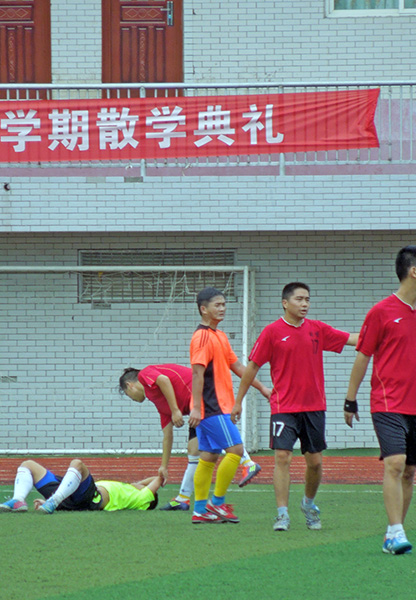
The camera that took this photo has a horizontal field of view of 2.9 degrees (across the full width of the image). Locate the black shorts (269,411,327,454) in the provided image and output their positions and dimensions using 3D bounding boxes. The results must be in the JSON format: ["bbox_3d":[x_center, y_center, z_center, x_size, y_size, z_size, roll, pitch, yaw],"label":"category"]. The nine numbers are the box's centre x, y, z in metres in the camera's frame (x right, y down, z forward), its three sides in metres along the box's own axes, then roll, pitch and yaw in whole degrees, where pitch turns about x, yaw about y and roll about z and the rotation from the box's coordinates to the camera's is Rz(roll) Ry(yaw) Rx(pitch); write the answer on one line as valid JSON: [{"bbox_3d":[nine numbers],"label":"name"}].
[{"bbox_3d":[0.605,0.869,54.700,0.390,0.370,0.290,0,0,-7],"label":"black shorts"}]

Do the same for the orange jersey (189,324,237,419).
[{"bbox_3d":[0.038,0.499,56.500,0.280,0.660,0.430,0,0,24],"label":"orange jersey"}]

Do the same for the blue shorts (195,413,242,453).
[{"bbox_3d":[0.080,0.911,56.500,0.330,0.370,0.360,0,0,10],"label":"blue shorts"}]

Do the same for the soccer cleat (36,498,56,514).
[{"bbox_3d":[-1.190,1.522,59.600,0.100,0.110,0.275,26,10,31],"label":"soccer cleat"}]

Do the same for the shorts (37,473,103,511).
[{"bbox_3d":[-1.024,1.416,59.800,0.460,0.280,0.380,0,0,-7],"label":"shorts"}]

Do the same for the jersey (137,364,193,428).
[{"bbox_3d":[-0.265,0.719,60.300,0.620,0.320,0.460,6,-20,-9],"label":"jersey"}]

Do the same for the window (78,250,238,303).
[{"bbox_3d":[-0.551,-0.259,89.200,1.760,0.580,0.120,0,0,0],"label":"window"}]

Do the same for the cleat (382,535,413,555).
[{"bbox_3d":[1.082,1.397,46.200,0.105,0.115,0.285,0,0,-24],"label":"cleat"}]

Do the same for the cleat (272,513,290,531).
[{"bbox_3d":[0.489,1.473,53.800,0.105,0.115,0.280,0,0,8],"label":"cleat"}]

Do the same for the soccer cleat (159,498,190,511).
[{"bbox_3d":[-0.253,1.542,61.000,0.275,0.105,0.100,0,0,-12],"label":"soccer cleat"}]

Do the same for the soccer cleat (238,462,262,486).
[{"bbox_3d":[0.322,1.320,61.200,0.270,0.110,0.100,-45,0,-9],"label":"soccer cleat"}]

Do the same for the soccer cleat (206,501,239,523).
[{"bbox_3d":[0.101,1.472,56.300,0.275,0.110,0.100,21,8,21],"label":"soccer cleat"}]

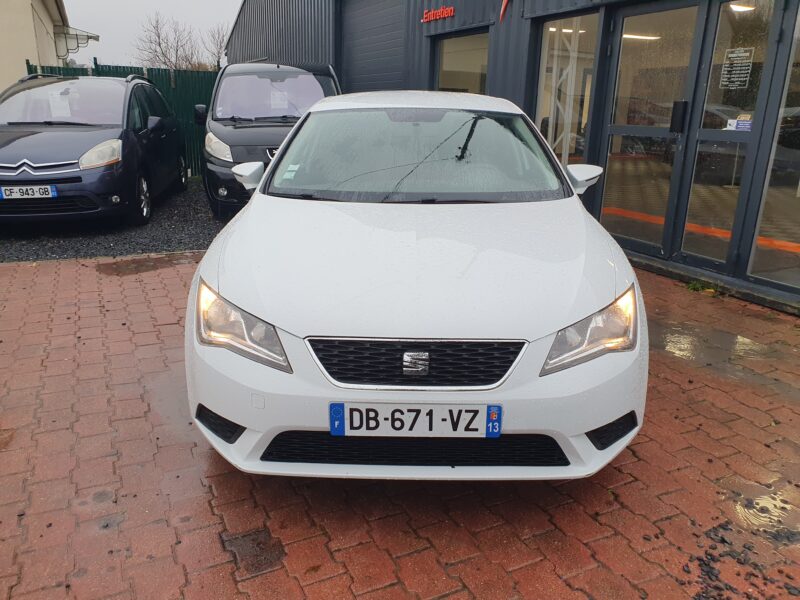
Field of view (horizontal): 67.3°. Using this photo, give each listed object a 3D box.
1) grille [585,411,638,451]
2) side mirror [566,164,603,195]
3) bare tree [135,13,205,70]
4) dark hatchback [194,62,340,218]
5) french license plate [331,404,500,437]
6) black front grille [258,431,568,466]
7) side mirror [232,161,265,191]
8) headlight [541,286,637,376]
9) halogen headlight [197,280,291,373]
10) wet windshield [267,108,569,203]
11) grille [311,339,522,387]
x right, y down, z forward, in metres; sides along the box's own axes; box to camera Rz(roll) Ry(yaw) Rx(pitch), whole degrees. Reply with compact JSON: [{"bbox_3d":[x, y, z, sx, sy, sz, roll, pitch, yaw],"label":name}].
[{"bbox_3d":[0.727,0.453,2.057,0.220,0.090,0.140,1,18,1],"label":"grille"},{"bbox_3d":[0.975,-0.629,3.173,0.195,0.155,0.170,1,18,1],"label":"side mirror"},{"bbox_3d":[-8.861,-8.728,23.719,2.679,4.775,2.679,1,18,0],"label":"bare tree"},{"bbox_3d":[-1.919,-2.693,9.619,1.900,1.940,4.800,-2,18,-9],"label":"dark hatchback"},{"bbox_3d":[0.050,0.360,1.827,0.520,0.110,0.020,1,18,1],"label":"french license plate"},{"bbox_3d":[0.049,0.466,1.908,0.980,0.125,0.100,1,18,1],"label":"black front grille"},{"bbox_3d":[-0.789,-0.667,3.200,0.195,0.155,0.170,1,18,1],"label":"side mirror"},{"bbox_3d":[0.661,0.096,2.056,0.427,0.200,0.410,1,18,1],"label":"headlight"},{"bbox_3d":[-0.541,0.070,2.074,0.427,0.200,0.410,1,18,1],"label":"halogen headlight"},{"bbox_3d":[0.091,-0.743,2.965,1.470,0.120,0.880,1,48,1],"label":"wet windshield"},{"bbox_3d":[0.054,0.181,1.829,0.676,0.135,0.100,1,18,1],"label":"grille"}]

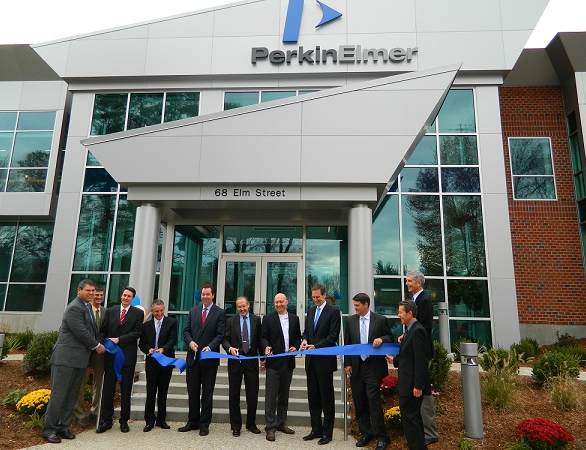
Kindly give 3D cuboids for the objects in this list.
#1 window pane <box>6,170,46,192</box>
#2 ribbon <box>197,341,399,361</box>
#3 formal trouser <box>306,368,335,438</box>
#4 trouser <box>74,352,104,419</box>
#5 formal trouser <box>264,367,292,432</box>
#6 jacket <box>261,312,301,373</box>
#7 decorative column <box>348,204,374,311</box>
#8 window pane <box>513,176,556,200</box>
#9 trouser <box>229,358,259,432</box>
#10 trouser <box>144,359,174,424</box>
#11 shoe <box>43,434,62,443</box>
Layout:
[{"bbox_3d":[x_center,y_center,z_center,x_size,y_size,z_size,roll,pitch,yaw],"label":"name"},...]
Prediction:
[{"bbox_3d":[-9.685,-1.609,15.795,1.432,0.855,0.050,0,-12,4],"label":"window pane"},{"bbox_3d":[0.022,1.489,5.073,2.396,0.170,0.140,-2,-13,13],"label":"ribbon"},{"bbox_3d":[0.335,2.091,5.394,0.370,0.940,0.320,-5,-14,25],"label":"formal trouser"},{"bbox_3d":[-2.766,2.111,5.892,0.370,0.950,0.300,9,-14,-32],"label":"trouser"},{"bbox_3d":[-0.180,2.086,5.477,0.400,0.960,0.320,2,-12,-5],"label":"formal trouser"},{"bbox_3d":[-0.151,1.521,5.707,0.510,0.770,0.310,2,-12,-6],"label":"jacket"},{"bbox_3d":[1.256,1.025,8.003,0.460,2.900,0.460,0,-13,4],"label":"decorative column"},{"bbox_3d":[8.626,-1.314,15.464,1.429,0.836,0.060,1,-12,3],"label":"window pane"},{"bbox_3d":[-0.658,2.198,5.709,0.416,0.945,0.300,2,-12,-6],"label":"trouser"},{"bbox_3d":[-1.759,2.123,5.706,0.370,0.900,0.290,2,-13,-4],"label":"trouser"},{"bbox_3d":[-2.726,2.399,4.952,0.300,0.105,0.110,-8,-15,38],"label":"shoe"}]

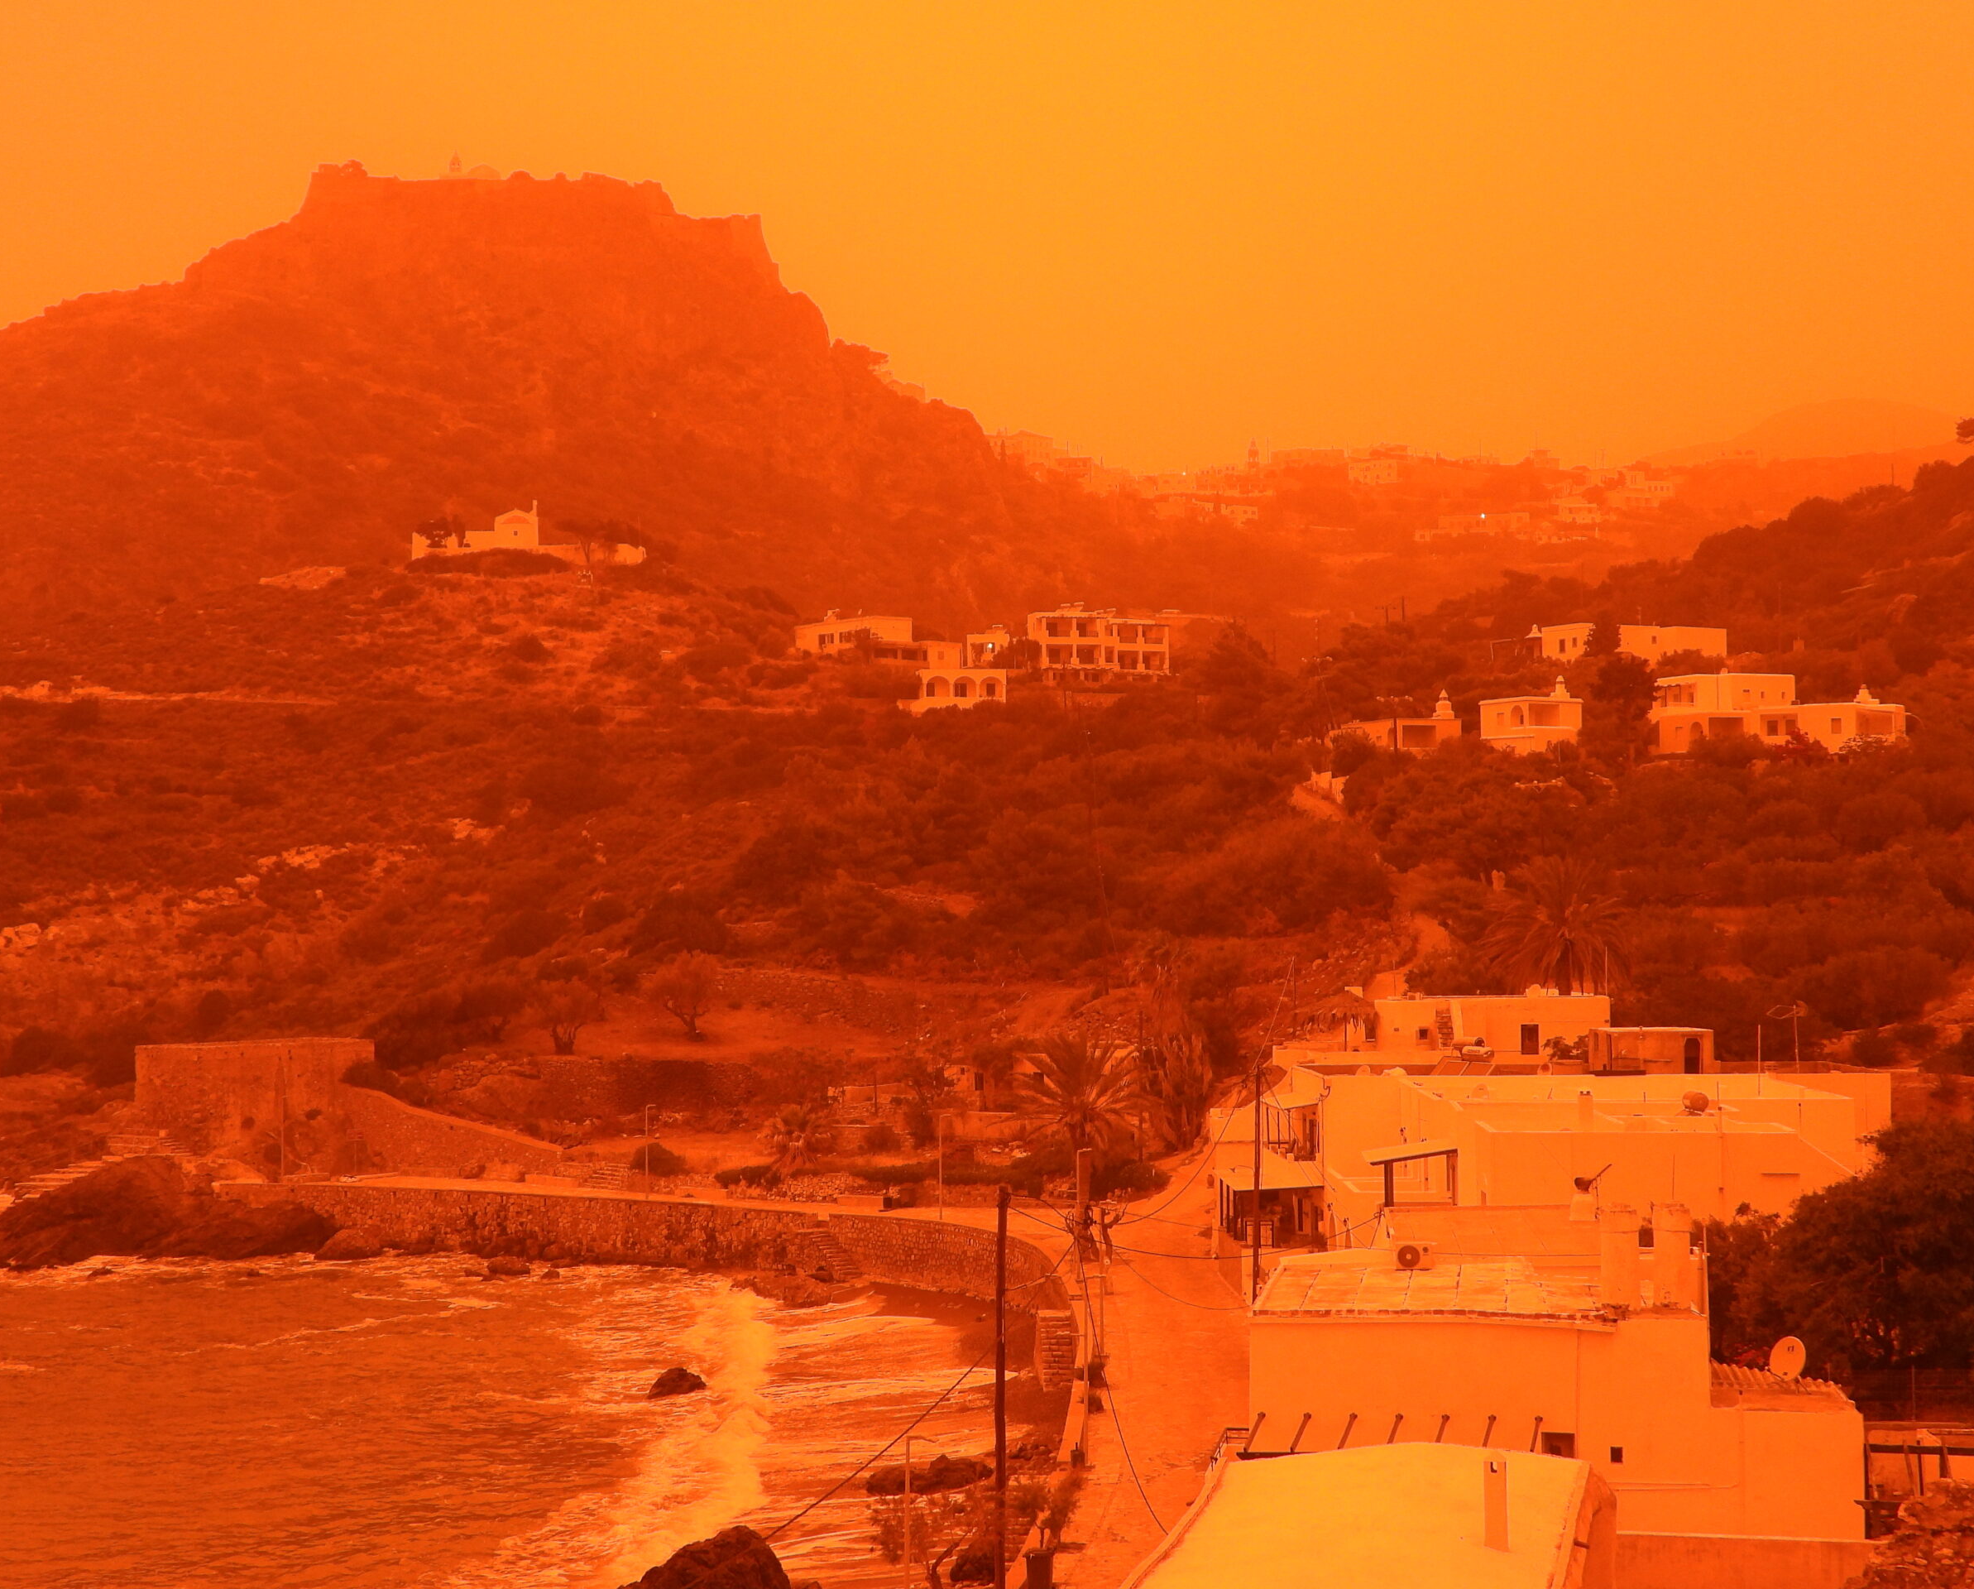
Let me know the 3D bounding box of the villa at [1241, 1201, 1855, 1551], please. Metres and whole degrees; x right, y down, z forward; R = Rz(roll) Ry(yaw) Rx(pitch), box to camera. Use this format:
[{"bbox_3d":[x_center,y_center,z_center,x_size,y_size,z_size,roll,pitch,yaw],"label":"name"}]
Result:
[{"bbox_3d":[10.650,10.420,58.000,10.800,6.100,7.200,0,-1,9],"label":"villa"}]

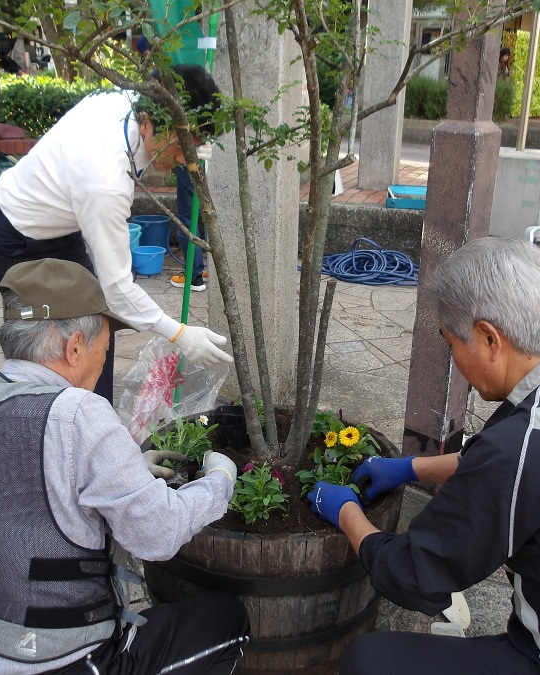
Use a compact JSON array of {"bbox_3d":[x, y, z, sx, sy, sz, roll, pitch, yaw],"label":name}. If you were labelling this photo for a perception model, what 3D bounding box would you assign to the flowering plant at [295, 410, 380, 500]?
[{"bbox_3d":[0.165,0.291,1.689,0.200,0.160,0.200,1,19,0],"label":"flowering plant"}]

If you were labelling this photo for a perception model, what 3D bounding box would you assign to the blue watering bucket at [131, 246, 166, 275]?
[{"bbox_3d":[-0.895,-0.570,5.186,0.257,0.182,0.257,1,19,0],"label":"blue watering bucket"}]

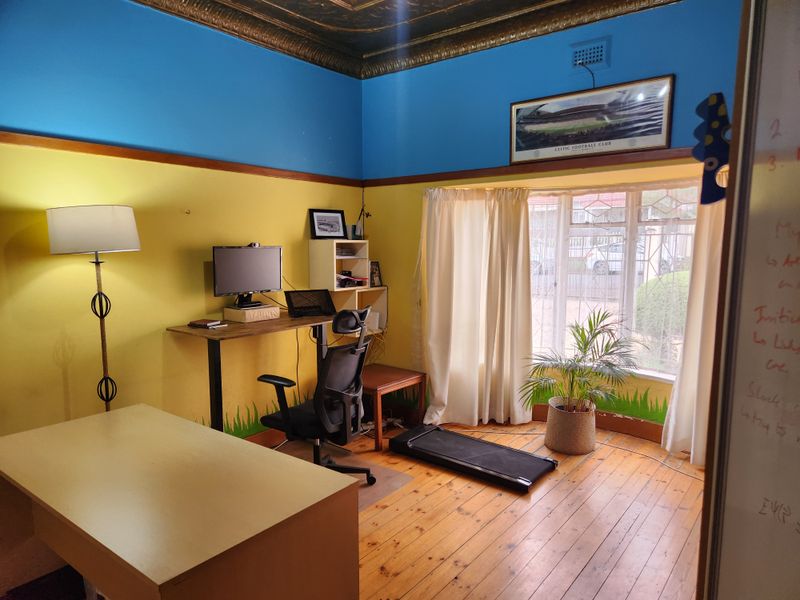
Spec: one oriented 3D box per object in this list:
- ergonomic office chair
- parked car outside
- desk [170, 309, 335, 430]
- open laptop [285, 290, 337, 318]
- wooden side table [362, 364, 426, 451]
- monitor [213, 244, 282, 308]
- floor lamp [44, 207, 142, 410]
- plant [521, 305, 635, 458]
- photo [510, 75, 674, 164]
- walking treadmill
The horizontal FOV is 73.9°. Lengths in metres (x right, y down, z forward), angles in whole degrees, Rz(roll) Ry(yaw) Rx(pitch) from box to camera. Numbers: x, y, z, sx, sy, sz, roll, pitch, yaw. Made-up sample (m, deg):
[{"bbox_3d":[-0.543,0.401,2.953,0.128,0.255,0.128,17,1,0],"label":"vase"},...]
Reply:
[{"bbox_3d":[-0.544,0.622,3.459,0.680,1.185,0.660,4,8,36],"label":"ergonomic office chair"},{"bbox_3d":[10.621,-1.823,23.632,4.100,1.460,1.740,5,8,38],"label":"parked car outside"},{"bbox_3d":[-0.890,0.667,3.729,0.580,1.040,1.220,5,8,38],"label":"desk"},{"bbox_3d":[-0.697,0.010,4.095,0.355,0.190,0.290,-3,7,-25],"label":"open laptop"},{"bbox_3d":[-0.209,0.871,4.475,0.595,0.475,0.610,5,8,38],"label":"wooden side table"},{"bbox_3d":[-1.049,-0.170,3.705,0.190,0.420,0.560,5,8,38],"label":"monitor"},{"bbox_3d":[-1.550,0.397,2.811,0.430,1.760,0.430,5,8,38],"label":"floor lamp"},{"bbox_3d":[1.359,0.600,4.018,0.860,1.110,0.840,5,8,38],"label":"plant"},{"bbox_3d":[1.191,-1.138,3.460,1.050,0.415,0.030,5,15,38],"label":"photo"},{"bbox_3d":[0.517,1.119,3.913,1.150,0.100,0.500,5,8,38],"label":"walking treadmill"}]

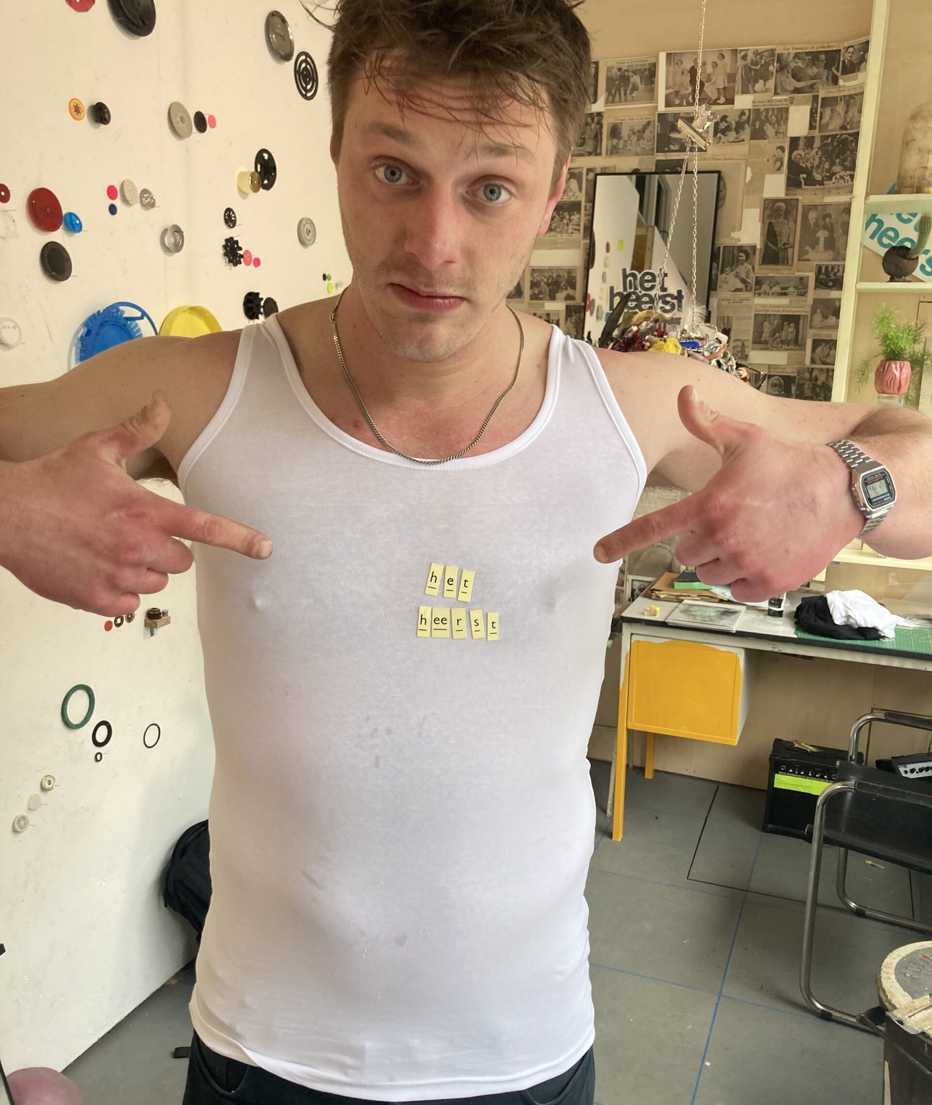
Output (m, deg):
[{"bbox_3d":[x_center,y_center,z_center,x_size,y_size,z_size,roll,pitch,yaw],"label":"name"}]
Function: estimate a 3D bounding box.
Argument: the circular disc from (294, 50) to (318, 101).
[{"bbox_3d":[-0.439,-1.312,2.766,0.013,0.128,0.128,6,11,21],"label":"circular disc"}]

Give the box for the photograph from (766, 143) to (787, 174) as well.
[{"bbox_3d":[1.056,-1.343,3.422,0.057,0.102,0.004,6,12,21],"label":"photograph"}]

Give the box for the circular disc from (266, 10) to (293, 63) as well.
[{"bbox_3d":[-0.485,-1.343,2.615,0.020,0.124,0.124,6,11,21],"label":"circular disc"}]

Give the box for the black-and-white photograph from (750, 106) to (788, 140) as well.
[{"bbox_3d":[1.050,-1.486,3.482,0.121,0.104,0.006,6,11,21],"label":"black-and-white photograph"}]

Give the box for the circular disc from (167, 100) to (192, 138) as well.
[{"bbox_3d":[-0.645,-0.977,2.268,0.015,0.082,0.082,6,11,21],"label":"circular disc"}]

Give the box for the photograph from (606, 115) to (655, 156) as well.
[{"bbox_3d":[0.587,-1.485,3.585,0.174,0.140,0.004,6,12,21],"label":"photograph"}]

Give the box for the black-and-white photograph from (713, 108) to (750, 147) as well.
[{"bbox_3d":[0.914,-1.461,3.458,0.120,0.115,0.004,6,12,21],"label":"black-and-white photograph"}]

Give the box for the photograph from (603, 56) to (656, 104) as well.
[{"bbox_3d":[0.583,-1.662,3.553,0.183,0.156,0.004,6,12,21],"label":"photograph"}]

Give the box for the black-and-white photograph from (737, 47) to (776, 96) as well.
[{"bbox_3d":[0.981,-1.625,3.399,0.125,0.149,0.004,6,12,21],"label":"black-and-white photograph"}]

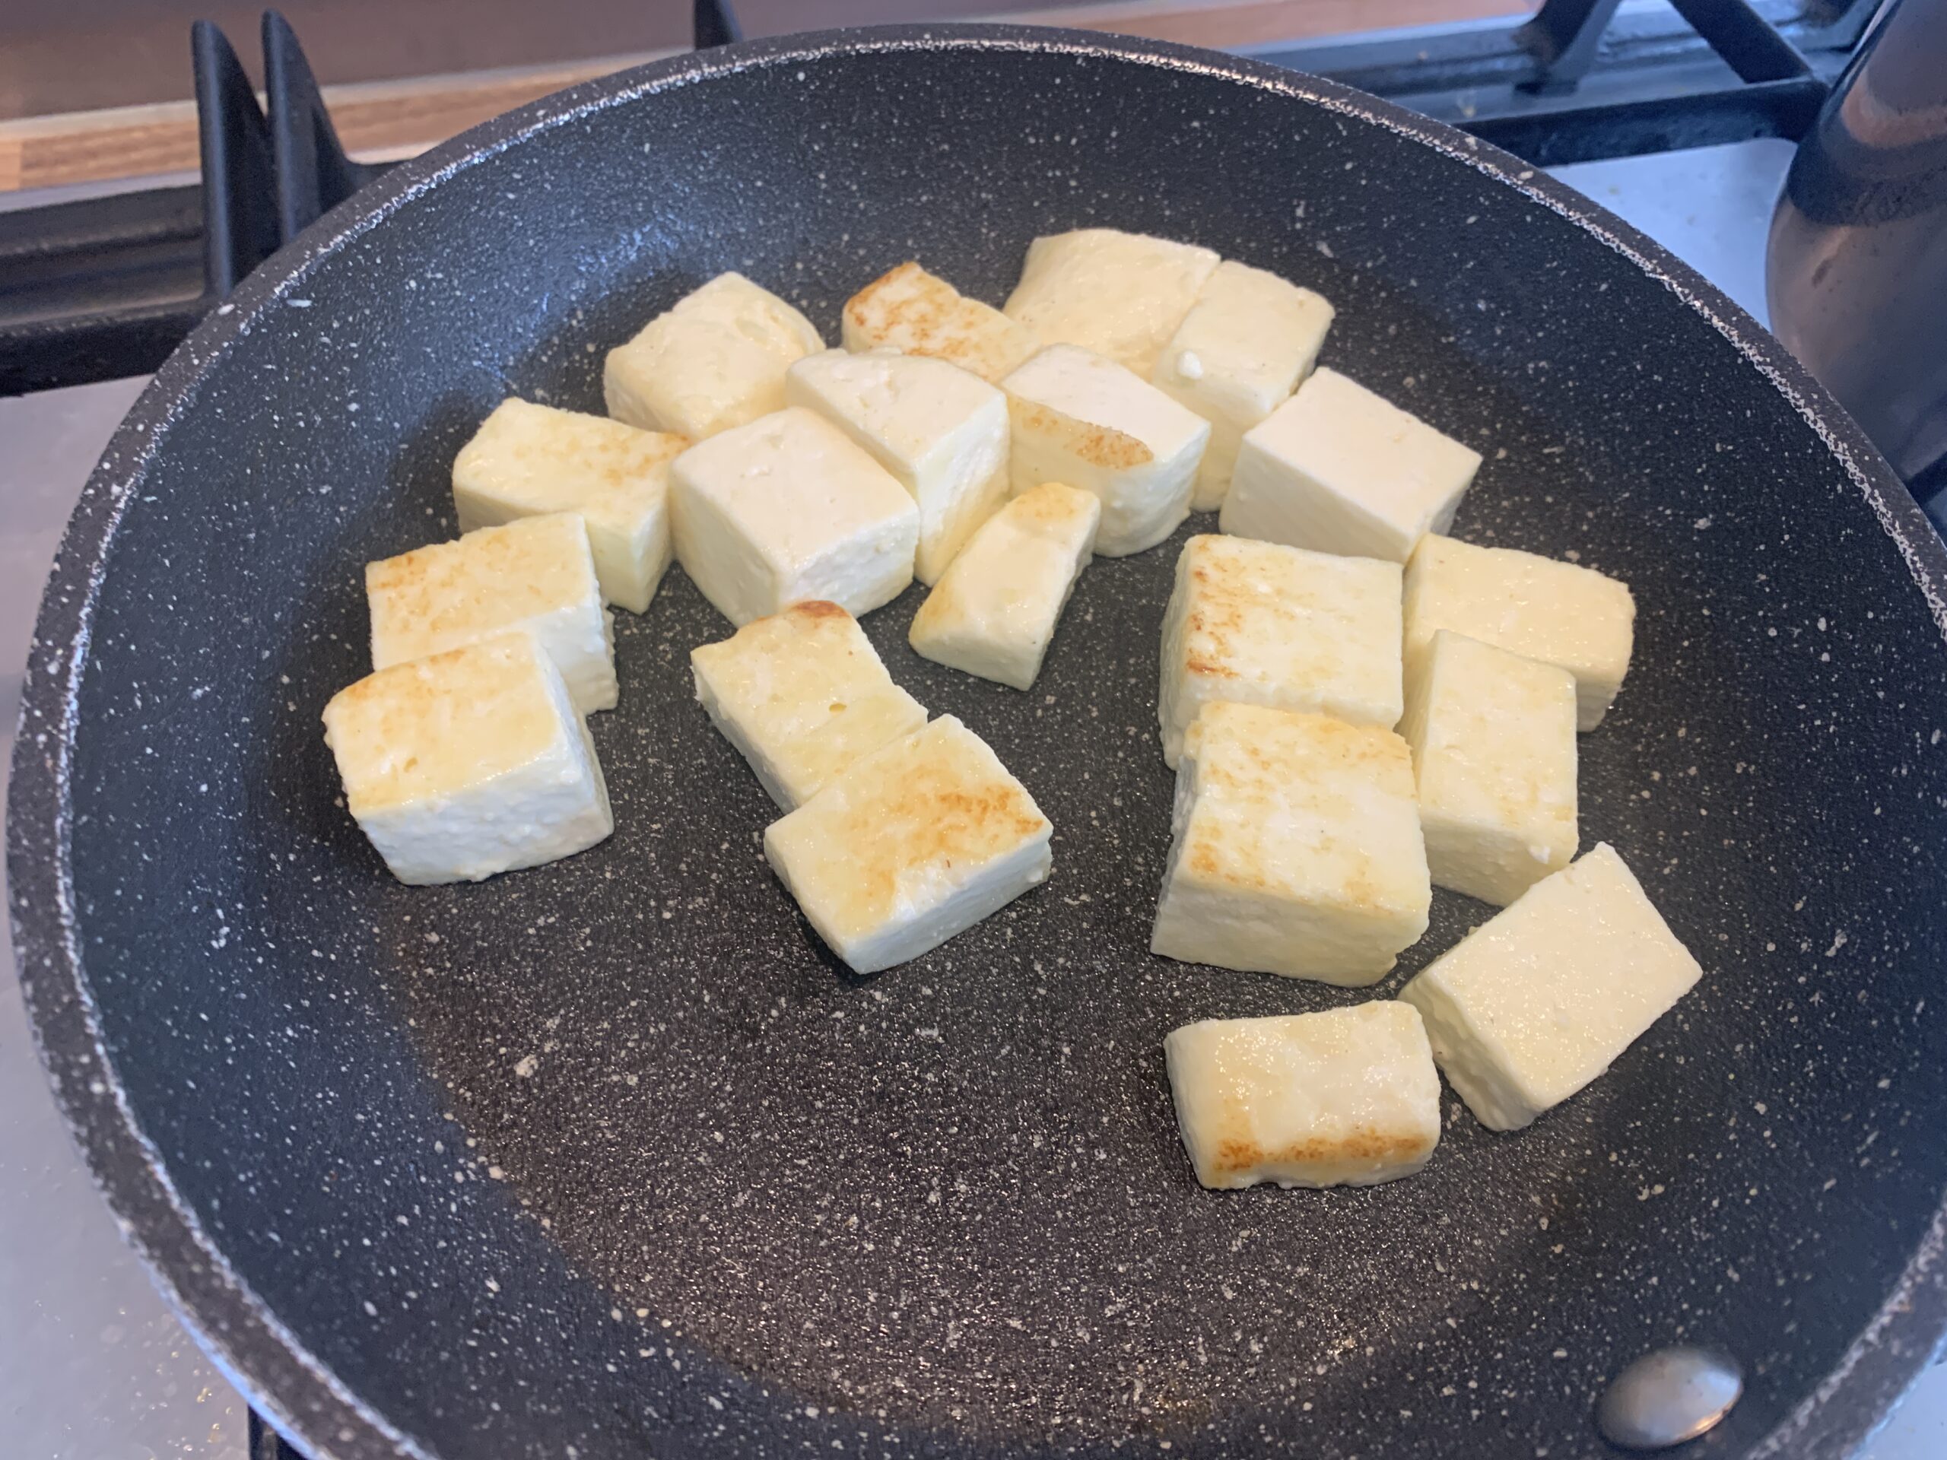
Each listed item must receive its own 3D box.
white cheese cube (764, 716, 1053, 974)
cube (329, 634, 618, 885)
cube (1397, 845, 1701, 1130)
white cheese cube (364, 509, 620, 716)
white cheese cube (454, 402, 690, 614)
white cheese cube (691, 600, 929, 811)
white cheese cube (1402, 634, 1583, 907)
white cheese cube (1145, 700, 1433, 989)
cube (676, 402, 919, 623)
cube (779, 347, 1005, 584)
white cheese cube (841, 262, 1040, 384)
[{"bbox_3d":[-0.010,0.016,0.216,0.034,0.013,0.025,-29,62,-22],"label":"white cheese cube"},{"bbox_3d":[-0.073,0.005,0.212,0.030,0.023,0.021,-18,60,-12],"label":"cube"},{"bbox_3d":[0.083,0.037,0.210,0.036,0.012,0.023,-29,68,-20],"label":"cube"},{"bbox_3d":[-0.075,-0.017,0.227,0.033,0.023,0.021,-13,58,-12],"label":"white cheese cube"},{"bbox_3d":[-0.066,-0.037,0.241,0.033,0.021,0.019,22,55,6],"label":"white cheese cube"},{"bbox_3d":[-0.025,-0.005,0.230,0.025,0.011,0.028,-29,62,-23],"label":"white cheese cube"},{"bbox_3d":[0.073,0.006,0.211,0.021,0.020,0.030,14,57,4],"label":"white cheese cube"},{"bbox_3d":[0.043,0.016,0.201,0.031,0.022,0.029,8,57,0],"label":"white cheese cube"},{"bbox_3d":[-0.029,-0.033,0.242,0.027,0.021,0.031,-33,63,-25],"label":"cube"},{"bbox_3d":[-0.012,-0.044,0.232,0.028,0.028,0.021,37,61,18],"label":"cube"},{"bbox_3d":[-0.006,-0.065,0.266,0.030,0.021,0.021,35,60,17],"label":"white cheese cube"}]

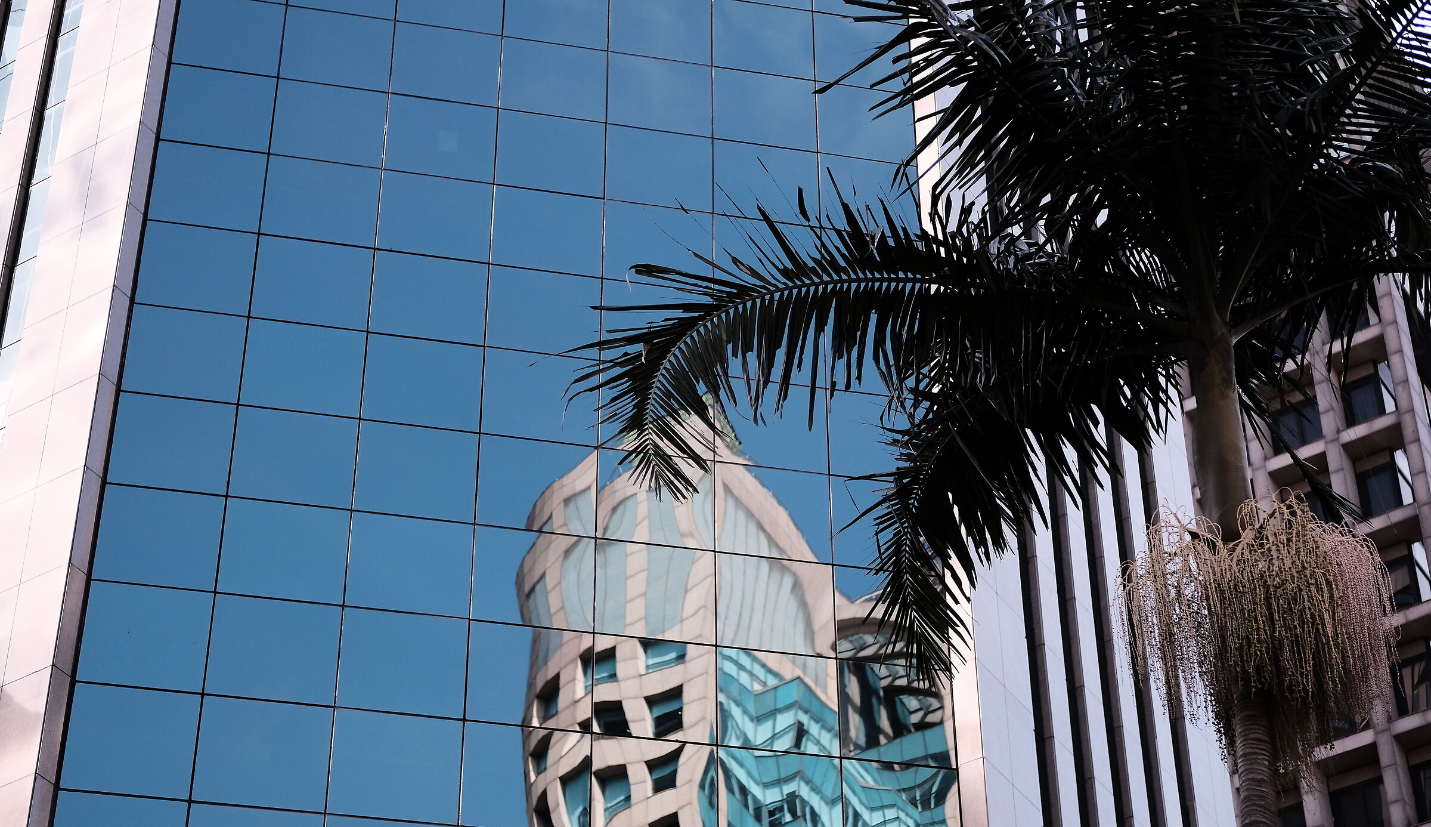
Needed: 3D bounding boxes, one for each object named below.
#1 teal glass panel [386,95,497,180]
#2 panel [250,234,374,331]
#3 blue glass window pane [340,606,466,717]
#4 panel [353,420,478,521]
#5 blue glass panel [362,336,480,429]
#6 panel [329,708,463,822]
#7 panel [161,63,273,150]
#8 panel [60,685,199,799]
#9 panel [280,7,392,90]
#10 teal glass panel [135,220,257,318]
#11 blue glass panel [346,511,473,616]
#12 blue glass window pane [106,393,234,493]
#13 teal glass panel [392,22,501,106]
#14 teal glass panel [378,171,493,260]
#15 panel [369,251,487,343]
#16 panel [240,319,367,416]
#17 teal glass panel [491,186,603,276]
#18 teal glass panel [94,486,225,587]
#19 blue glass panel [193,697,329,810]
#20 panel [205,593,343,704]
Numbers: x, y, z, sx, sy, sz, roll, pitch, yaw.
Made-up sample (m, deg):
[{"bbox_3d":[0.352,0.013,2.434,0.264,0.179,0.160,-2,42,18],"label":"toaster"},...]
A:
[{"bbox_3d":[-3.399,-3.371,36.799,1.337,1.260,0.060,7,-39,-9],"label":"teal glass panel"},{"bbox_3d":[-4.472,-1.457,33.103,1.280,1.211,0.050,7,-39,-9],"label":"panel"},{"bbox_3d":[-3.357,2.683,31.967,1.337,1.260,0.060,7,-39,-9],"label":"blue glass window pane"},{"bbox_3d":[-3.555,0.684,35.506,1.428,1.349,0.050,7,-39,-9],"label":"panel"},{"bbox_3d":[-3.191,-0.343,32.538,1.280,1.211,0.050,7,-39,-9],"label":"blue glass panel"},{"bbox_3d":[-3.350,3.692,31.162,1.337,1.260,0.060,7,-39,-9],"label":"panel"},{"bbox_3d":[-5.761,-3.527,34.440,1.280,1.211,0.050,7,-39,-9],"label":"panel"},{"bbox_3d":[-6.000,3.368,30.733,1.265,1.260,0.060,7,-39,-9],"label":"panel"},{"bbox_3d":[-5.017,-4.828,39.568,1.428,1.349,0.050,7,-39,-9],"label":"panel"},{"bbox_3d":[-6.387,-1.791,36.774,1.372,1.349,0.050,7,-39,-9],"label":"teal glass panel"},{"bbox_3d":[-3.547,1.752,34.649,1.428,1.349,0.050,7,-39,-9],"label":"blue glass panel"},{"bbox_3d":[-6.021,0.341,33.149,1.265,1.260,0.060,7,-39,-9],"label":"blue glass window pane"},{"bbox_3d":[-3.220,-4.171,35.623,1.280,1.211,0.050,7,-39,-9],"label":"teal glass panel"},{"bbox_3d":[-3.206,-2.257,34.080,1.280,1.211,0.050,7,-39,-9],"label":"teal glass panel"},{"bbox_3d":[-3.385,-1.353,35.188,1.337,1.260,0.060,7,-39,-9],"label":"panel"},{"bbox_3d":[-4.465,-0.500,32.332,1.280,1.211,0.050,7,-39,-9],"label":"panel"},{"bbox_3d":[-2.157,-2.350,38.304,1.428,1.349,0.050,7,-39,-9],"label":"teal glass panel"},{"bbox_3d":[-5.725,1.258,30.583,1.280,1.211,0.050,7,-39,-9],"label":"teal glass panel"},{"bbox_3d":[-4.954,3.718,32.708,1.428,1.349,0.050,7,-39,-9],"label":"blue glass panel"},{"bbox_3d":[-4.443,2.371,30.017,1.280,1.211,0.050,7,-39,-9],"label":"panel"}]

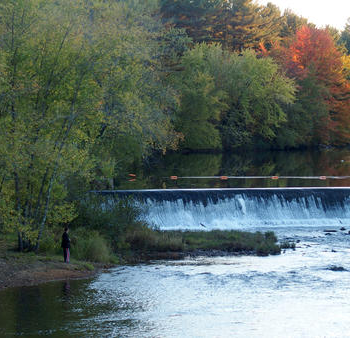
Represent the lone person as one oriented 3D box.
[{"bbox_3d":[-5.092,3.534,75.000,0.360,1.680,0.500,-1,2,-30],"label":"lone person"}]

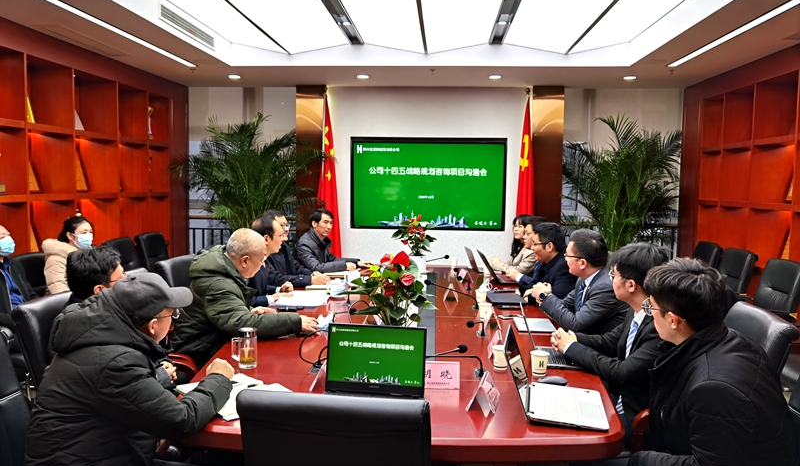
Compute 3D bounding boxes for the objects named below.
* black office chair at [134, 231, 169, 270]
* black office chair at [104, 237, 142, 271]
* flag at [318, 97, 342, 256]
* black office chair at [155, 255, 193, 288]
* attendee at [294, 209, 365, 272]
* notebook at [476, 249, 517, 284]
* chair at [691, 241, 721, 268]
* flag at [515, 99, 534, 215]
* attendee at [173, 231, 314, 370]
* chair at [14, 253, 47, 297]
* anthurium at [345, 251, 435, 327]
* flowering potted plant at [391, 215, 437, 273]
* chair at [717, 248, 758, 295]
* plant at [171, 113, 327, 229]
[{"bbox_3d":[-2.145,0.507,6.237,0.650,1.000,0.600,2,4,12],"label":"black office chair"},{"bbox_3d":[-2.080,0.565,5.200,0.650,1.000,0.600,1,4,7],"label":"black office chair"},{"bbox_3d":[-0.823,-0.597,7.451,0.330,2.050,0.250,1,4,4],"label":"flag"},{"bbox_3d":[-1.223,0.664,4.356,0.660,1.020,0.600,1,4,4],"label":"black office chair"},{"bbox_3d":[-0.595,0.432,5.500,0.700,1.270,0.550,3,5,23],"label":"attendee"},{"bbox_3d":[0.826,0.270,4.930,0.360,0.225,0.350,1,4,4],"label":"notebook"},{"bbox_3d":[2.520,0.604,5.660,0.650,1.000,0.600,1,4,4],"label":"chair"},{"bbox_3d":[1.496,-0.379,7.500,0.340,2.440,0.260,1,4,4],"label":"flag"},{"bbox_3d":[-0.827,0.605,3.369,0.820,1.270,0.580,1,4,-2],"label":"attendee"},{"bbox_3d":[-2.249,0.641,4.445,0.650,1.000,0.600,1,4,7],"label":"chair"},{"bbox_3d":[-0.050,0.309,2.791,0.400,0.480,0.400,1,4,4],"label":"anthurium"},{"bbox_3d":[0.126,0.089,5.476,0.380,0.520,0.360,1,4,4],"label":"flowering potted plant"},{"bbox_3d":[2.507,0.666,5.103,0.650,1.000,0.600,1,4,-1],"label":"chair"},{"bbox_3d":[-1.713,-0.224,7.150,1.660,2.250,1.450,1,4,4],"label":"plant"}]

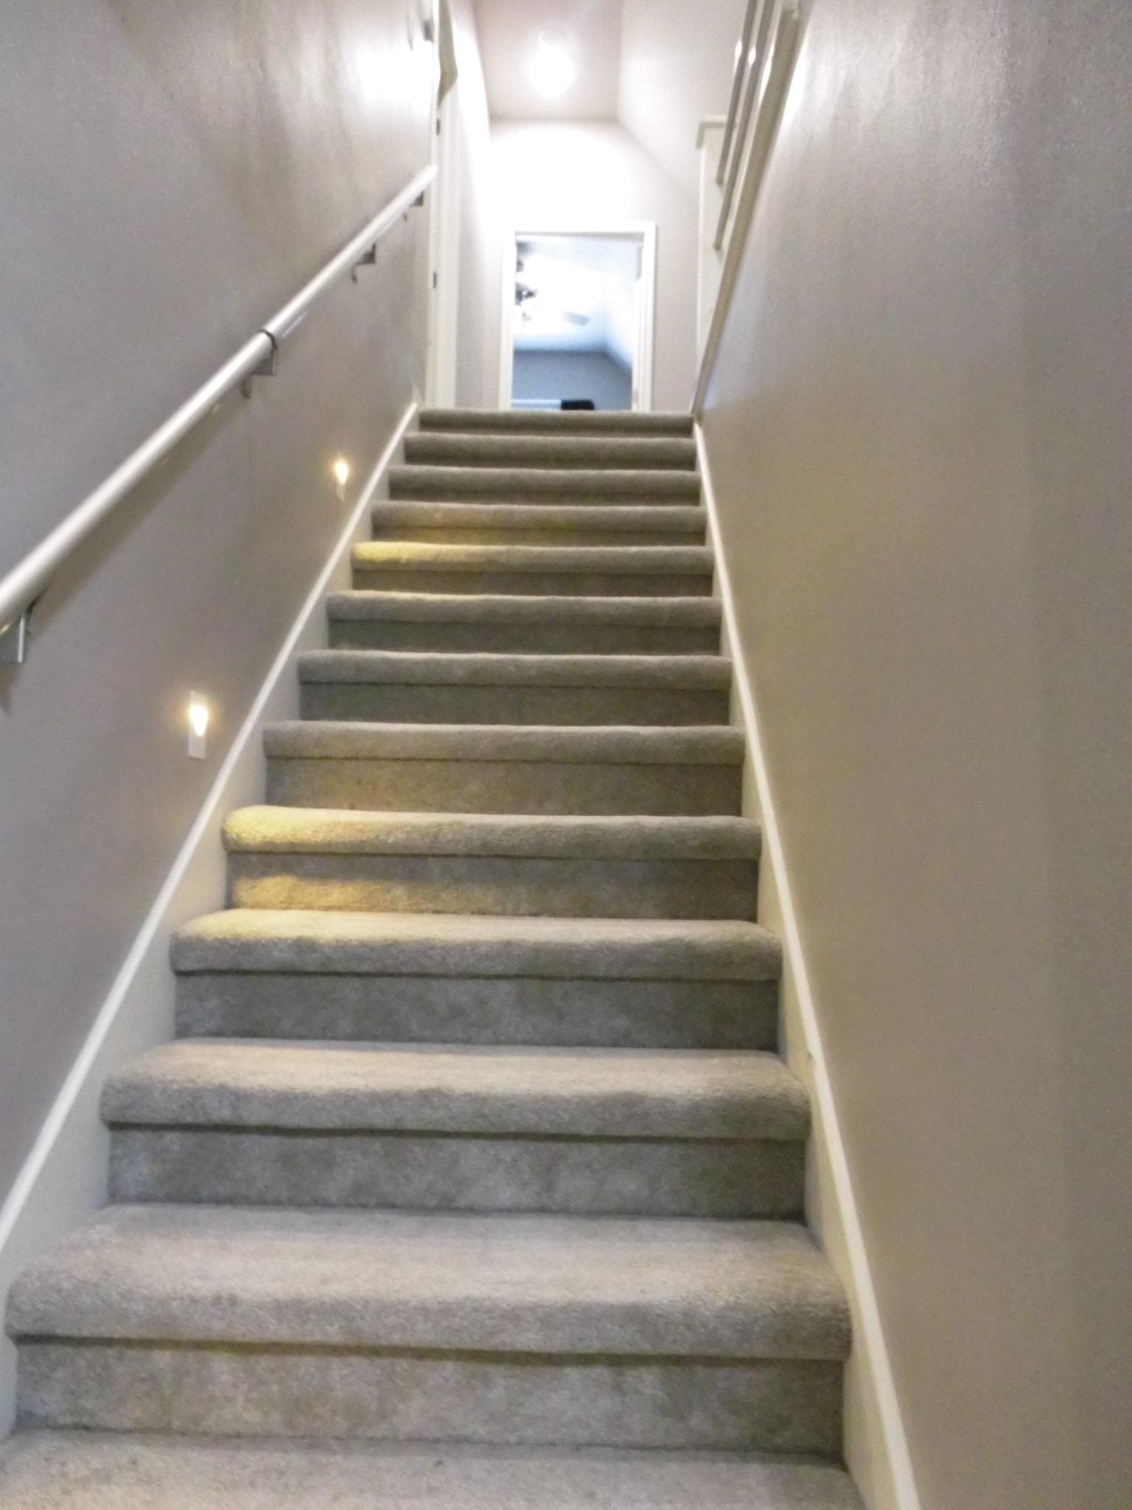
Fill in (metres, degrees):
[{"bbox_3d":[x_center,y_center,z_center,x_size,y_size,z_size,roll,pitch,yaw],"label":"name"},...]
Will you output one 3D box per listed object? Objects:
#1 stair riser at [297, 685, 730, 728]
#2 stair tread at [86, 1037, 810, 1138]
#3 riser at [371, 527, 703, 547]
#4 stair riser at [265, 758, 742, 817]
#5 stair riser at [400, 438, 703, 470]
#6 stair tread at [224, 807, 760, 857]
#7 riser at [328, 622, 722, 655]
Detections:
[{"bbox_3d":[-0.119,-0.103,2.634,1.030,0.125,0.036,1,-3,2],"label":"stair riser"},{"bbox_3d":[-0.161,0.522,1.724,1.035,0.074,0.280,1,-4,2],"label":"stair tread"},{"bbox_3d":[-0.086,-0.635,3.394,1.030,0.125,0.036,1,-3,2],"label":"riser"},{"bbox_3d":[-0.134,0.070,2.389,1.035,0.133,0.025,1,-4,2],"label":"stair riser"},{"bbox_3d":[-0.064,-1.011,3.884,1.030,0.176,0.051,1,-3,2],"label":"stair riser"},{"bbox_3d":[-0.140,0.163,2.233,1.035,0.074,0.280,1,-4,2],"label":"stair tread"},{"bbox_3d":[-0.108,-0.281,2.887,1.030,0.125,0.036,1,-3,2],"label":"riser"}]

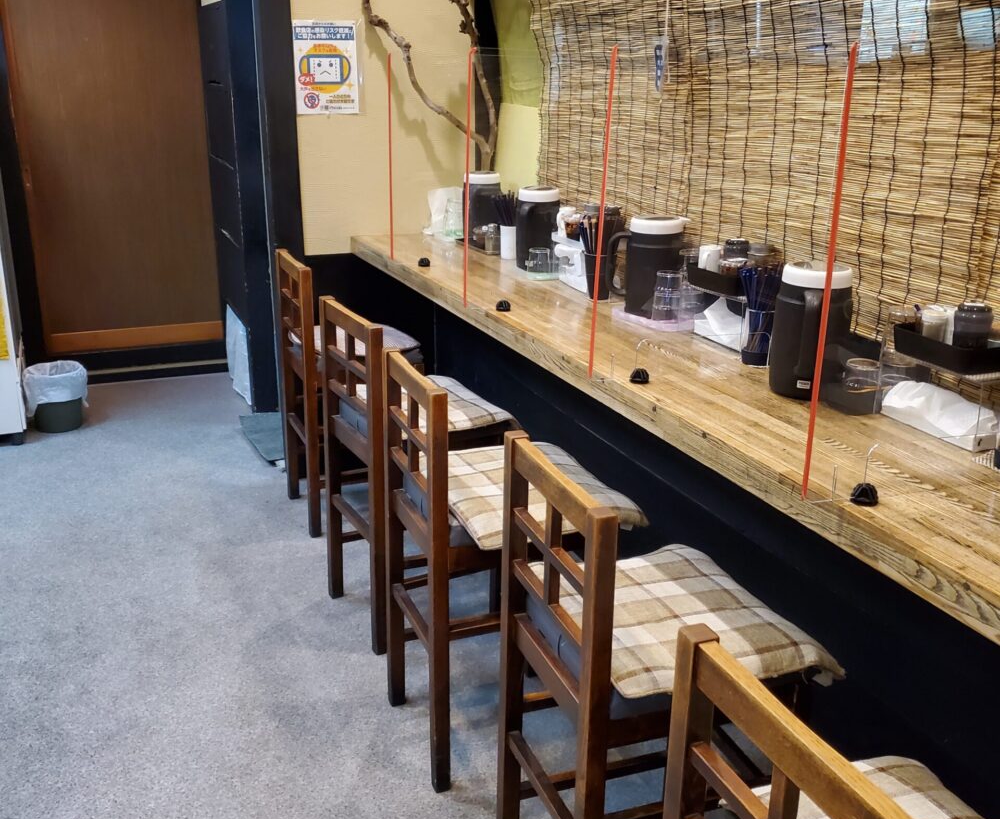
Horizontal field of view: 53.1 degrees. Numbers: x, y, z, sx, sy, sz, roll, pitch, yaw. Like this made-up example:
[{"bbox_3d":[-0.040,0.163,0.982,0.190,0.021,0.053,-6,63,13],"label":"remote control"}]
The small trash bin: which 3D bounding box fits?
[{"bbox_3d":[-1.810,-0.046,4.098,0.245,0.240,0.245,-7,20,-22],"label":"small trash bin"}]

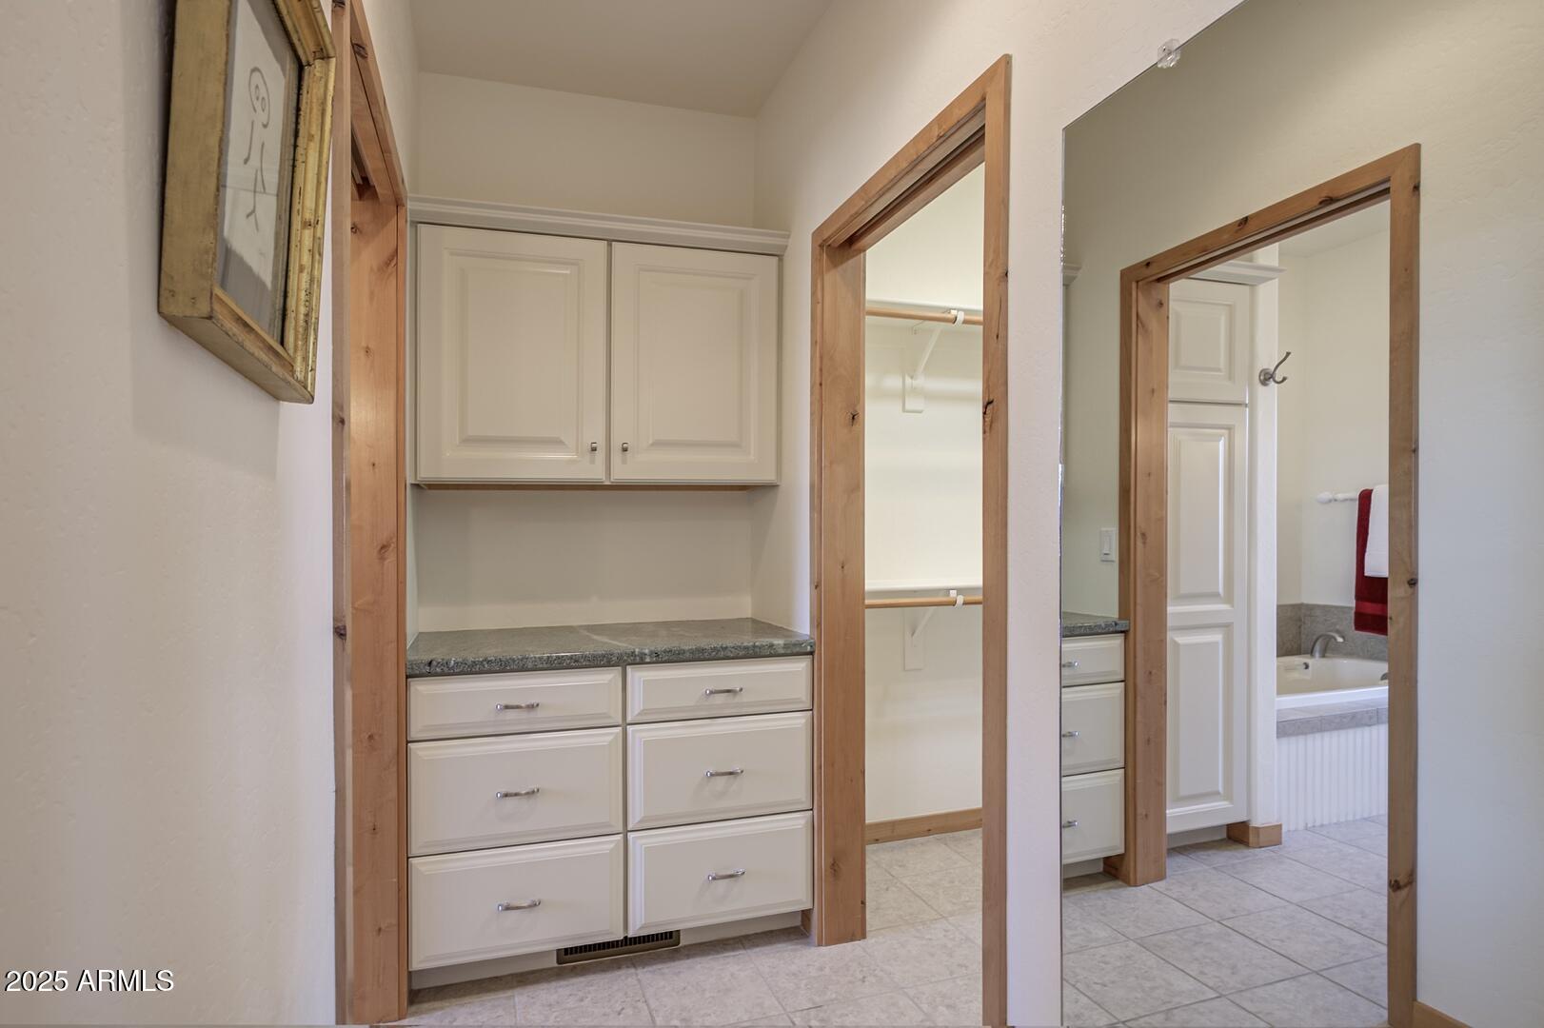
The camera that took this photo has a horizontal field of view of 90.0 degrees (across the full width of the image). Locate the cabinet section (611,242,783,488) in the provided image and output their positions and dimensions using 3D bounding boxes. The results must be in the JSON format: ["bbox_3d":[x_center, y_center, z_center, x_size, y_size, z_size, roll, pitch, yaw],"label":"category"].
[{"bbox_3d":[-0.294,-0.492,2.737,0.577,0.788,0.306,0,1,-17],"label":"cabinet section"}]

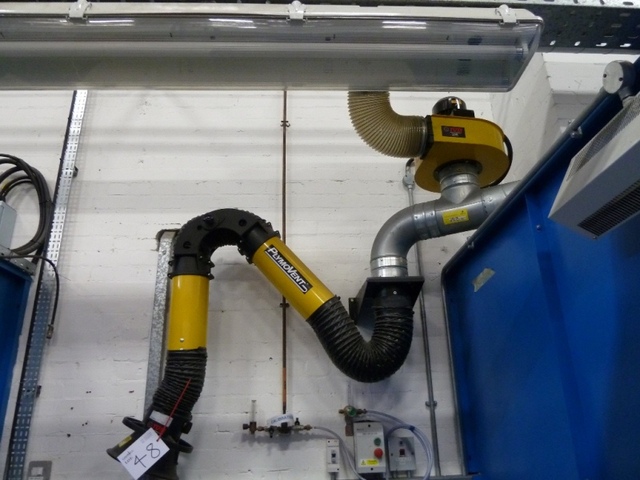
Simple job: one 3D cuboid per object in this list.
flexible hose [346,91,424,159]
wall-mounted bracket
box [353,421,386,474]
[{"bbox_3d":[0.297,-0.541,2.066,0.334,0.368,0.180,-1,-19,-1],"label":"flexible hose"},{"bbox_3d":[0.301,0.281,2.039,0.300,0.135,0.405,-1,-19,-1],"label":"wall-mounted bracket"},{"bbox_3d":[0.213,0.892,1.995,0.121,0.196,0.095,-1,-19,-1],"label":"box"}]

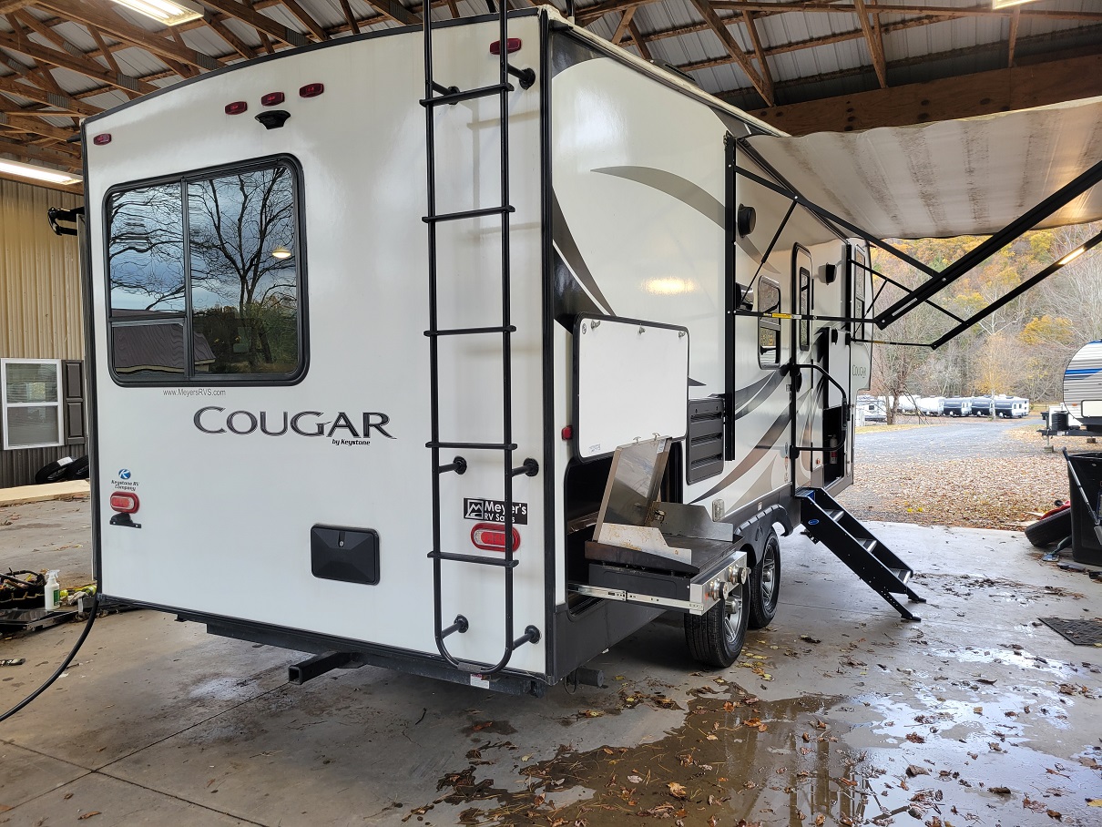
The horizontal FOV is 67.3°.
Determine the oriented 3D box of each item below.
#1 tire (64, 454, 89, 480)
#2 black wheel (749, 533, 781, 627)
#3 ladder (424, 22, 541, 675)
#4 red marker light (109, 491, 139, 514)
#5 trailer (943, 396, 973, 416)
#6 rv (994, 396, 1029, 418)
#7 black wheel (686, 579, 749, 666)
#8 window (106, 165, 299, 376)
[{"bbox_3d":[-8.811,0.939,15.658,0.700,0.220,0.700,-30,-14,0],"label":"tire"},{"bbox_3d":[1.476,1.187,5.982,0.215,0.700,0.700,0,2,28],"label":"black wheel"},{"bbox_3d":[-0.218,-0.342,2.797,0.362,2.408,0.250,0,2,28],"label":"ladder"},{"bbox_3d":[-1.968,0.412,3.814,0.205,0.104,0.035,0,2,28],"label":"red marker light"},{"bbox_3d":[61.200,-1.130,123.600,7.000,3.200,2.500,-2,2,-39],"label":"trailer"},{"bbox_3d":[66.400,-0.980,119.600,7.000,3.200,2.500,-2,2,-39],"label":"rv"},{"bbox_3d":[1.054,1.216,5.204,0.215,0.700,0.700,0,2,28],"label":"black wheel"},{"bbox_3d":[-1.499,-0.578,3.543,1.255,0.920,0.055,0,2,28],"label":"window"}]

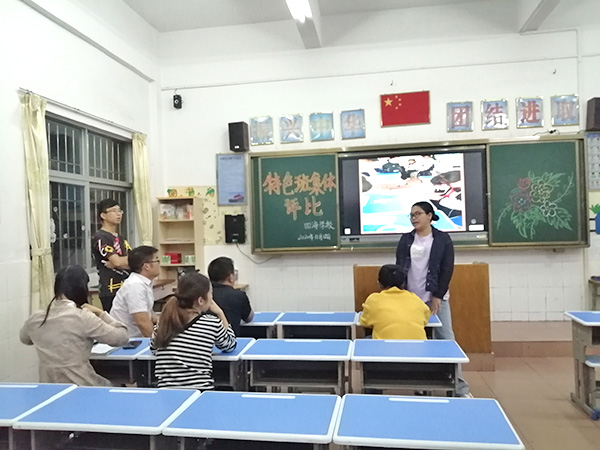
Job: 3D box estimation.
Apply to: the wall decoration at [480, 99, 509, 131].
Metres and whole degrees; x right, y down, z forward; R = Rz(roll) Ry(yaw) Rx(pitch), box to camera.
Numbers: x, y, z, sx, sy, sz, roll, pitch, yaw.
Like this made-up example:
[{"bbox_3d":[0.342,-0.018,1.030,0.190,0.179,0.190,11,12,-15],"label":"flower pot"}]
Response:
[{"bbox_3d":[2.371,-1.335,5.488,0.294,0.356,0.020,-2,0,9],"label":"wall decoration"}]

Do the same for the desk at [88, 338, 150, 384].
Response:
[{"bbox_3d":[-1.198,1.109,2.797,0.600,0.710,0.385,-2,0,9],"label":"desk"}]

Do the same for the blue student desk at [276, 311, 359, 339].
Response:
[{"bbox_3d":[0.148,1.070,3.488,0.600,0.710,0.385,-2,0,9],"label":"blue student desk"}]

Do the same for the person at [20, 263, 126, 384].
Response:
[{"bbox_3d":[-1.239,0.839,2.497,0.530,1.250,0.620,-2,0,9],"label":"person"}]

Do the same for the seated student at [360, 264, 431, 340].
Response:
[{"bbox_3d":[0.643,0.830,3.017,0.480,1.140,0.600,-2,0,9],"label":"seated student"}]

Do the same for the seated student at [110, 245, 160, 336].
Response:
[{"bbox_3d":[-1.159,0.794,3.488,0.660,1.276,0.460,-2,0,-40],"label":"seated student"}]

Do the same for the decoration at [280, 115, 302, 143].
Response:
[{"bbox_3d":[-0.106,-1.241,5.809,0.291,0.359,0.030,-2,0,8],"label":"decoration"}]

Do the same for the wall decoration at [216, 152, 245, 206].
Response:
[{"bbox_3d":[-0.913,-0.598,6.009,0.385,0.689,0.020,-2,0,9],"label":"wall decoration"}]

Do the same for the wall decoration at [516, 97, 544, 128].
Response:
[{"bbox_3d":[2.763,-1.347,5.398,0.295,0.358,0.030,-2,0,8],"label":"wall decoration"}]

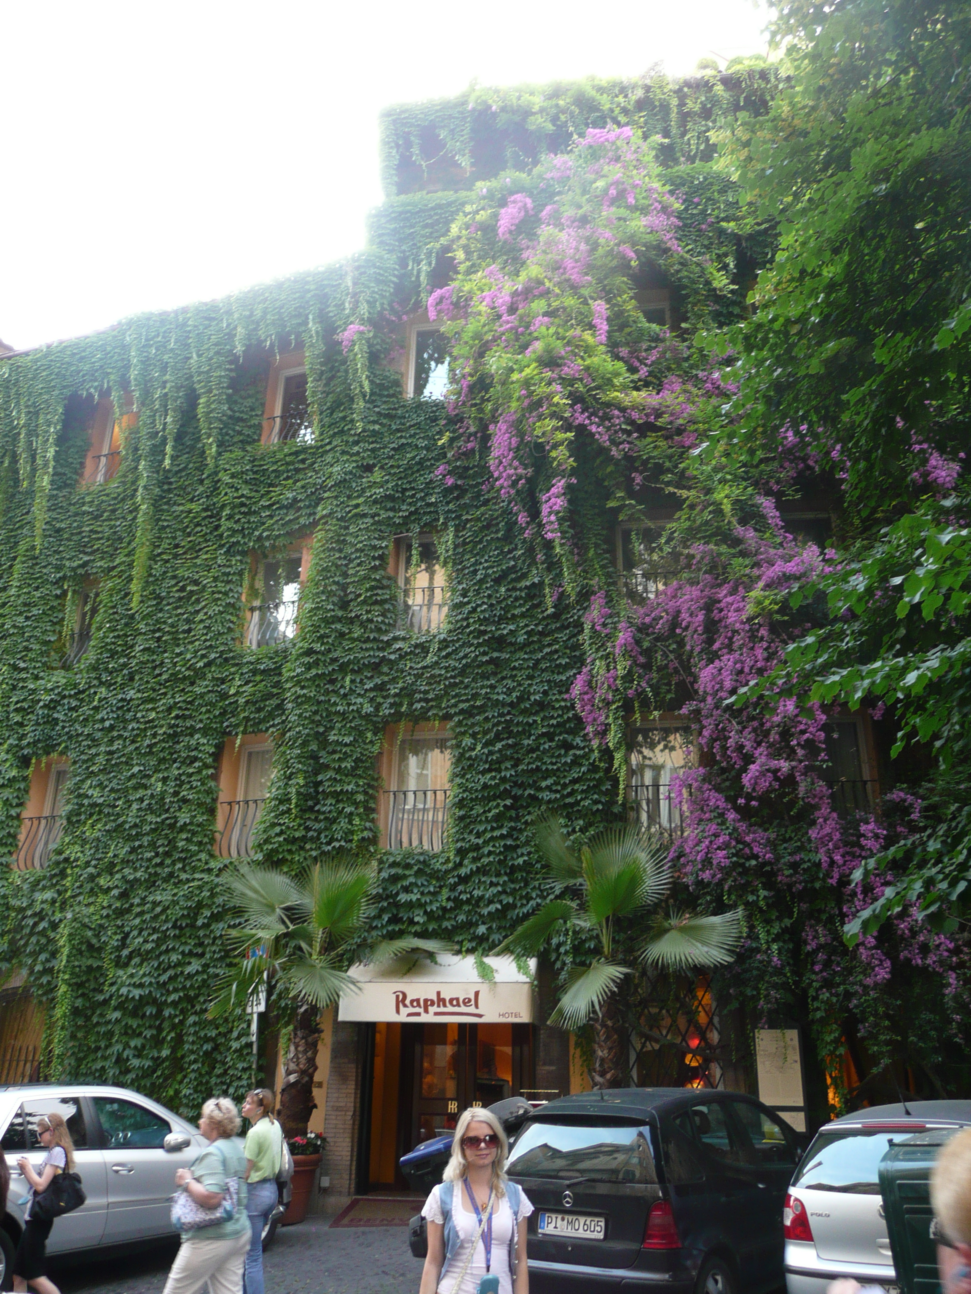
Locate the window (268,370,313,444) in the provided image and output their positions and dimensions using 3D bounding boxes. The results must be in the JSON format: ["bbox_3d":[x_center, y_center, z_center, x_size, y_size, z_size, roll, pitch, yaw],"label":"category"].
[{"bbox_3d":[-3.379,-4.369,18.976,0.920,1.680,0.200,-7,-23,19],"label":"window"}]

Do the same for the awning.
[{"bbox_3d":[-0.603,4.604,14.104,2.550,0.890,0.750,-3,-23,9],"label":"awning"}]

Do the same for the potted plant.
[{"bbox_3d":[-2.344,6.564,12.958,0.650,1.021,0.650,4,-23,-8],"label":"potted plant"}]

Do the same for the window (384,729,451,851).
[{"bbox_3d":[-0.980,2.162,15.914,1.050,1.873,0.280,-3,-23,9],"label":"window"}]

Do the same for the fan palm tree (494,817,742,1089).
[{"bbox_3d":[1.662,4.071,13.179,3.000,3.750,2.400,-3,-22,8],"label":"fan palm tree"}]

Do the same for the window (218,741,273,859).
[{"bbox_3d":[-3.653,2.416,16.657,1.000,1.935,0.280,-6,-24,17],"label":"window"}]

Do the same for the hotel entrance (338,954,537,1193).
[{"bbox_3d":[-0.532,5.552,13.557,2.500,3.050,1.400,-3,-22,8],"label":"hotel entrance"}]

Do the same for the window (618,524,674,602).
[{"bbox_3d":[2.612,-1.224,16.443,0.980,1.620,0.200,-3,-22,8],"label":"window"}]

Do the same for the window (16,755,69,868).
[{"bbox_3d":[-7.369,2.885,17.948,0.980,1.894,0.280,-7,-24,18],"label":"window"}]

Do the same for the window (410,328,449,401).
[{"bbox_3d":[-0.913,-5.011,18.485,0.920,1.660,0.200,-3,-22,8],"label":"window"}]

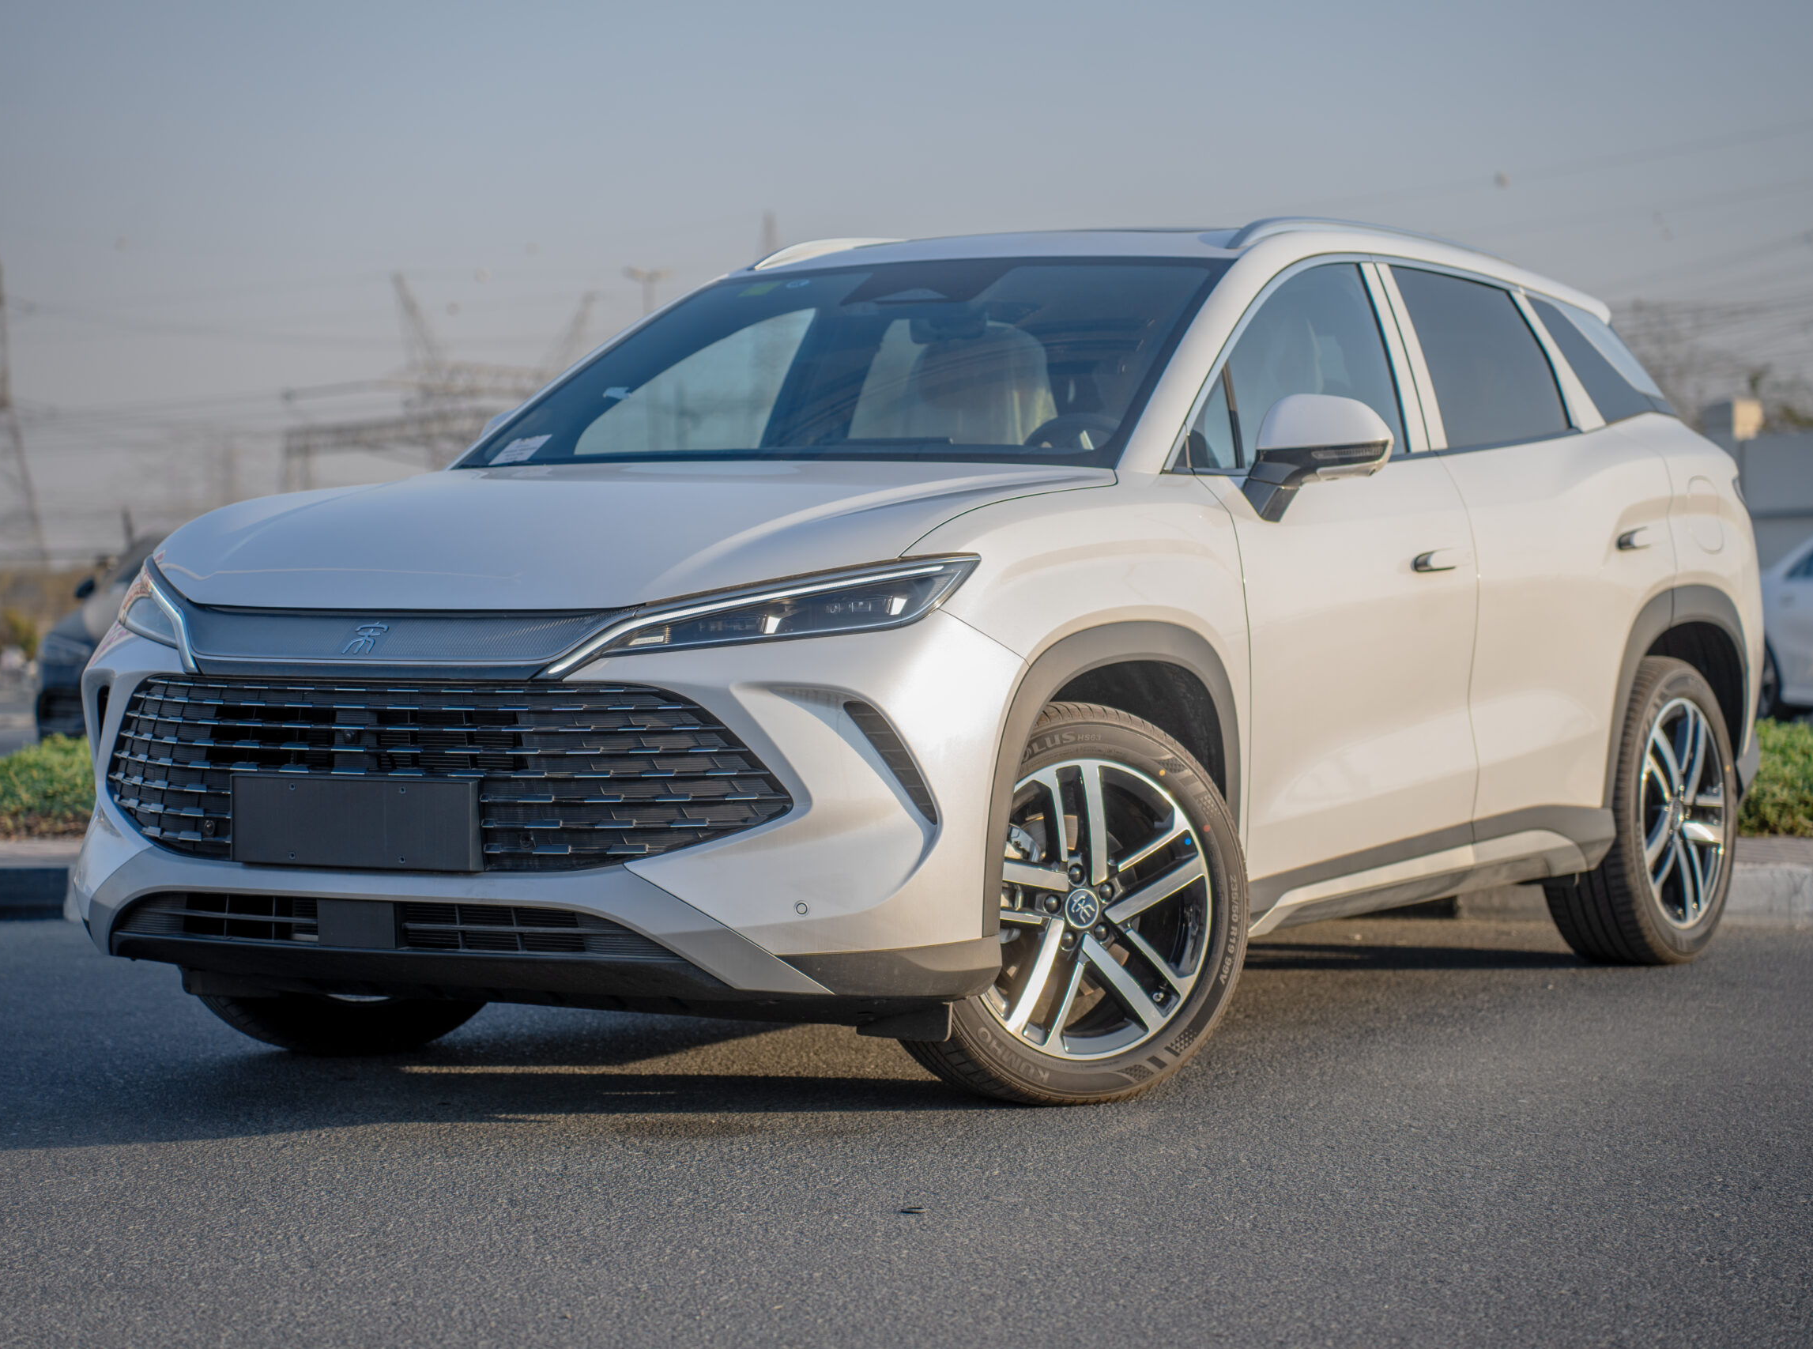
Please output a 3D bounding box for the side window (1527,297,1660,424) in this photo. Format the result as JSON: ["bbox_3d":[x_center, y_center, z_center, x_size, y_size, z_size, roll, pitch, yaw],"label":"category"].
[{"bbox_3d":[1.616,-0.721,9.761,0.080,0.310,0.660,-17,-7,25],"label":"side window"}]

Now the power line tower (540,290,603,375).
[{"bbox_3d":[-32.027,-22.410,400.000,6.500,28.000,6.500,-1,1,0],"label":"power line tower"}]

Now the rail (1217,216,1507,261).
[{"bbox_3d":[1.042,-0.906,9.049,0.080,0.110,1.620,1,2,31],"label":"rail"}]

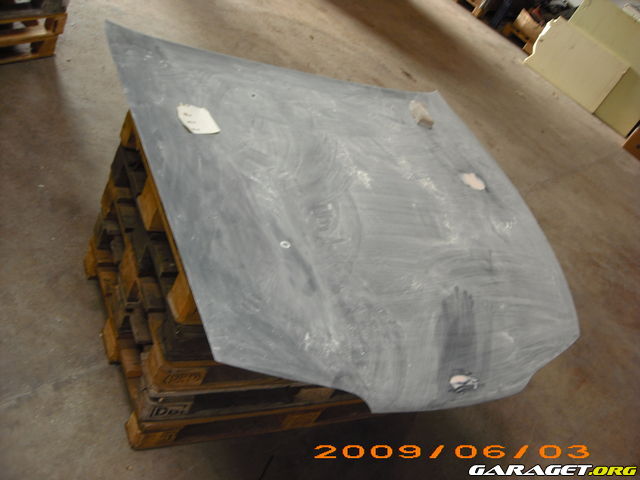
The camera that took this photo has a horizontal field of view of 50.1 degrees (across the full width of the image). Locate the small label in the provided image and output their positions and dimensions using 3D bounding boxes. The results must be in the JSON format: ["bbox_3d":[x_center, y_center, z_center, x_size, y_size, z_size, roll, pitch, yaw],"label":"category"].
[{"bbox_3d":[-0.359,-0.355,2.006,0.095,0.010,0.123,-8,53,-32],"label":"small label"}]

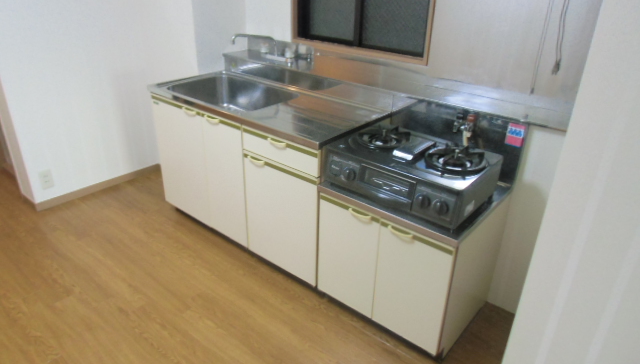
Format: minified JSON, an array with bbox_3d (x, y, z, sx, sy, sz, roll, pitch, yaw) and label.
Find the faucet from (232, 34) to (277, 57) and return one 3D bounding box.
[{"bbox_3d":[-0.377,-0.805,2.620,0.270,0.120,0.050,8,27,13],"label":"faucet"}]

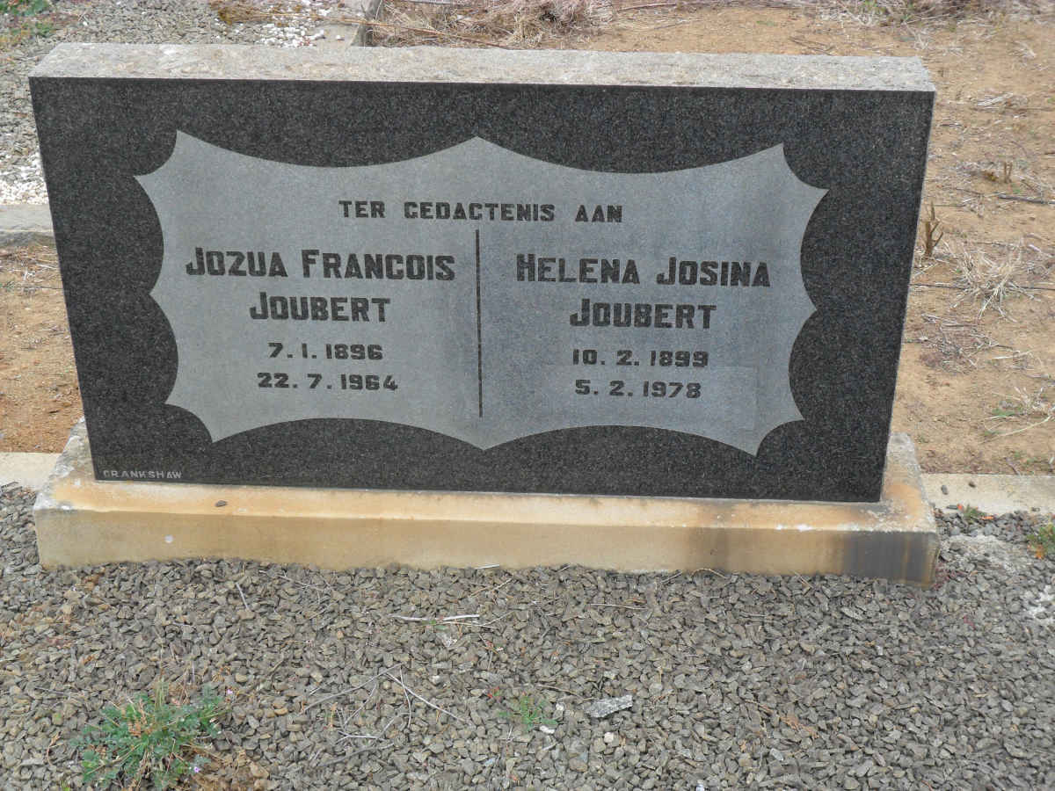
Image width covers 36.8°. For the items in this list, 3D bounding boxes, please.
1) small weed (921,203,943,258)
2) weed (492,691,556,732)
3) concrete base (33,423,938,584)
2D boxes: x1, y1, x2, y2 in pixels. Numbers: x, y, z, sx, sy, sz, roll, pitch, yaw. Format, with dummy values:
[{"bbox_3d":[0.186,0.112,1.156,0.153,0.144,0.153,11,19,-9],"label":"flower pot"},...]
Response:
[{"bbox_3d":[0.839,-0.342,3.281,0.038,0.113,0.034,1,31,2],"label":"small weed"},{"bbox_3d":[-0.003,0.413,2.067,0.080,0.034,0.046,1,31,2],"label":"weed"},{"bbox_3d":[-0.063,0.159,2.425,1.309,0.104,0.262,1,31,2],"label":"concrete base"}]

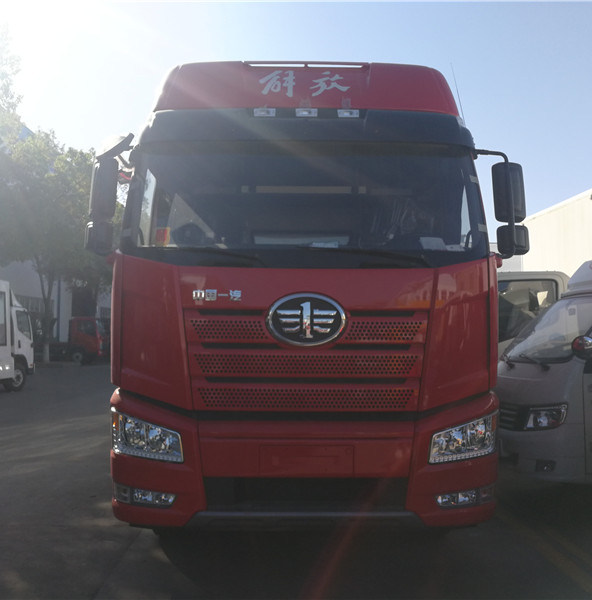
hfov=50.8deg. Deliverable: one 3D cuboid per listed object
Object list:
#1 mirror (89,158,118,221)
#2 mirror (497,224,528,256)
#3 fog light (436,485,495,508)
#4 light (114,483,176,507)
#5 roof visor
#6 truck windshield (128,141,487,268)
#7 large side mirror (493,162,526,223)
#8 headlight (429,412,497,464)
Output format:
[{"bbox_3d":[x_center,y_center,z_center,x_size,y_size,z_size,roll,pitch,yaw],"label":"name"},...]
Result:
[{"bbox_3d":[-1.299,-0.759,4.238,0.190,0.410,0.130,0,-4,9],"label":"mirror"},{"bbox_3d":[1.487,-0.404,4.271,0.200,0.210,0.130,1,-4,-11],"label":"mirror"},{"bbox_3d":[1.058,1.223,3.851,0.420,0.110,0.180,1,-4,-9],"label":"fog light"},{"bbox_3d":[-0.932,1.201,3.812,0.420,0.110,0.180,0,-4,7],"label":"light"},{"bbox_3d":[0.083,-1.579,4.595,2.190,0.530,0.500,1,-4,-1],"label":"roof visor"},{"bbox_3d":[0.077,-0.648,4.123,2.300,0.910,0.420,1,-4,-1],"label":"truck windshield"},{"bbox_3d":[1.468,-0.736,4.292,0.205,0.415,0.130,1,-4,-11],"label":"large side mirror"},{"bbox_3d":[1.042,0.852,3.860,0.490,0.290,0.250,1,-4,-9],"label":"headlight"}]

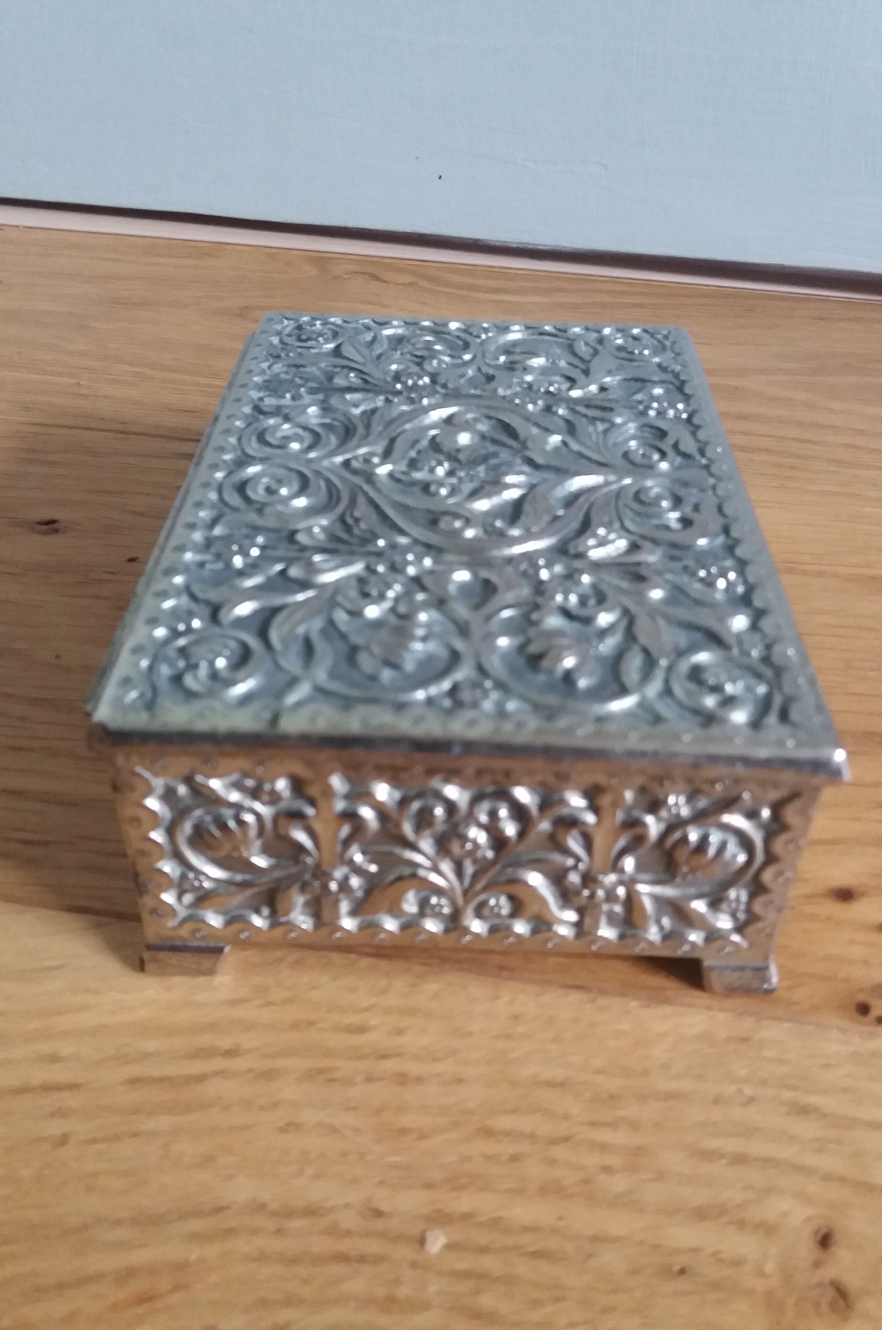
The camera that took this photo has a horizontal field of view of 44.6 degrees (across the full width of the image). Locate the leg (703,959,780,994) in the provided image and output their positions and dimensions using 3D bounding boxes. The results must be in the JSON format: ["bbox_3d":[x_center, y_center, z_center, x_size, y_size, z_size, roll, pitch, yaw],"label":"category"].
[{"bbox_3d":[0.053,0.051,0.195,0.014,0.008,0.014,2,40,1],"label":"leg"}]

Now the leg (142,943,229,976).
[{"bbox_3d":[-0.045,0.048,0.196,0.015,0.008,0.014,2,40,1],"label":"leg"}]

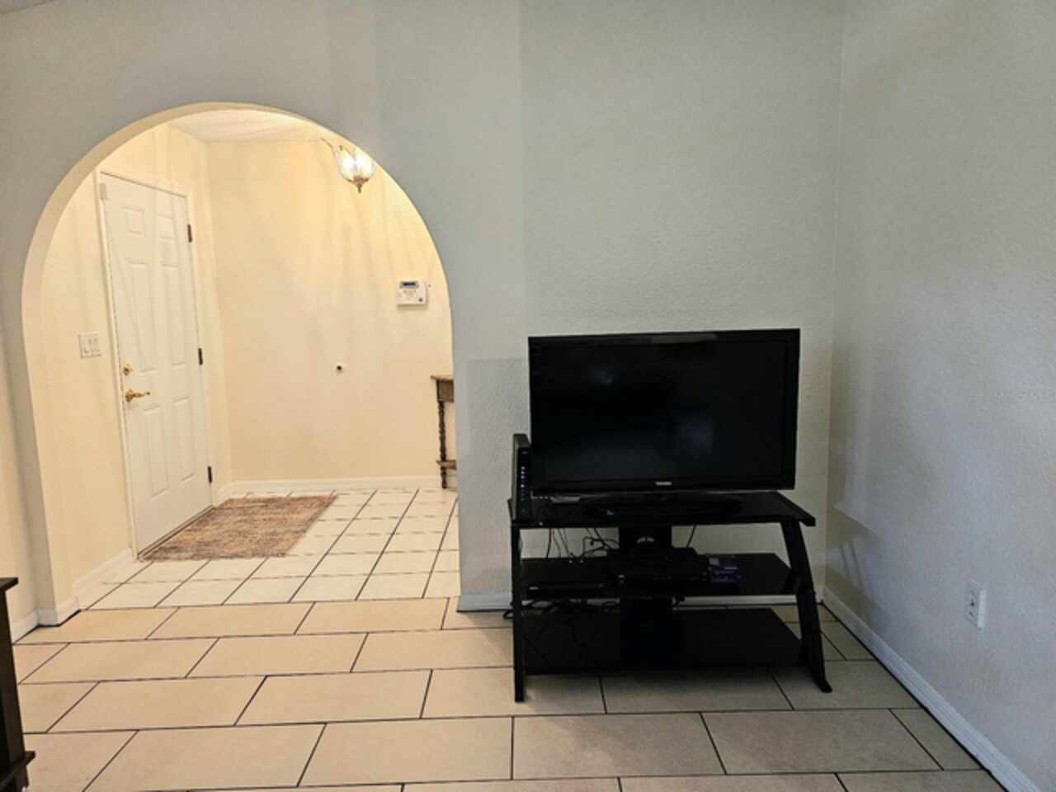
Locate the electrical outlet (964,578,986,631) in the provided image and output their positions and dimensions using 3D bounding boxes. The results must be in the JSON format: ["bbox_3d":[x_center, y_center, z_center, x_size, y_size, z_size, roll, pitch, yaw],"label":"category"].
[{"bbox_3d":[1.285,0.602,2.027,0.017,0.116,0.074,-1,8,0],"label":"electrical outlet"}]

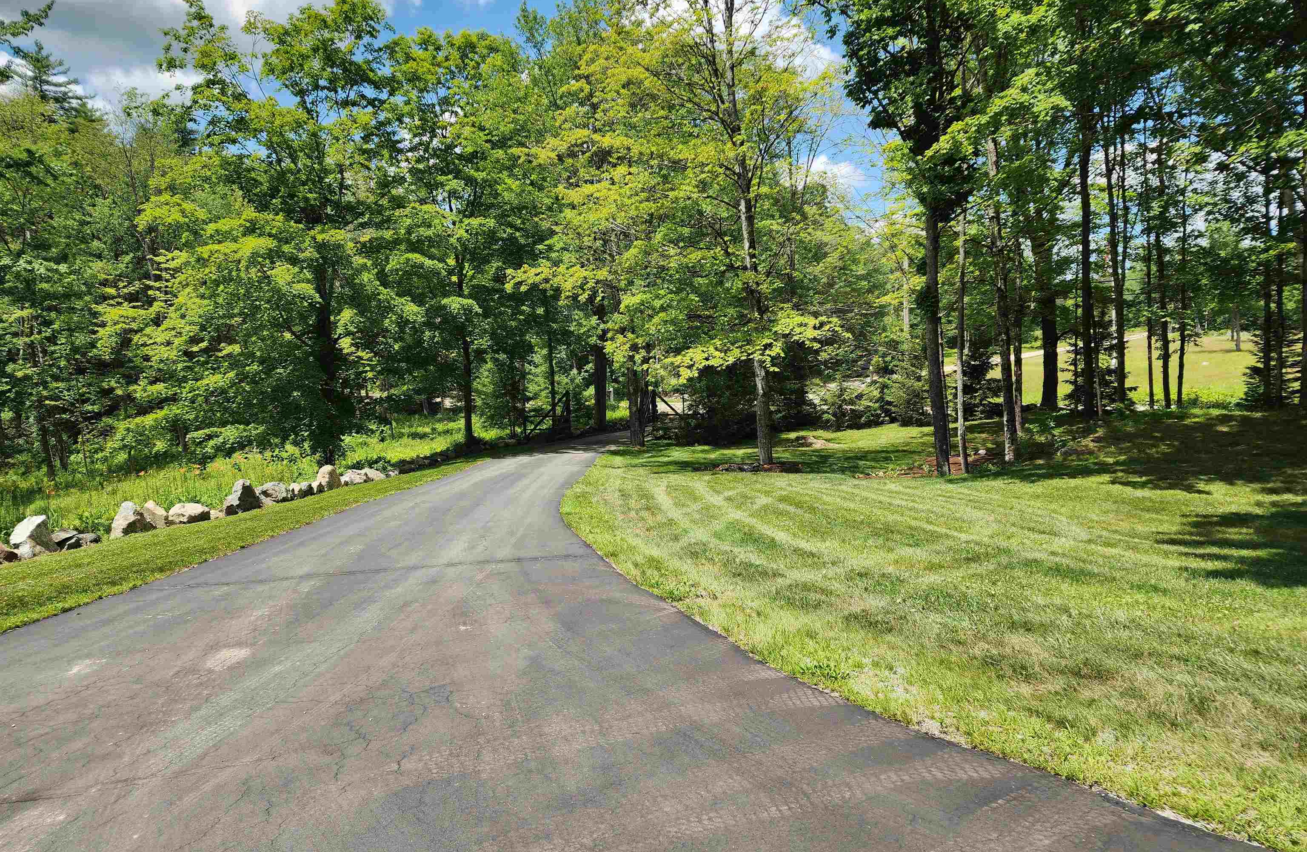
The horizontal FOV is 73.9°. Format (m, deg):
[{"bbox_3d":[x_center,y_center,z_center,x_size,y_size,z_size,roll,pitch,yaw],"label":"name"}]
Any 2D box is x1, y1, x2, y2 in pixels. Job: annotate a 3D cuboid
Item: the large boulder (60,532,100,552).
[{"bbox_3d":[-7.996,1.615,12.100,0.380,0.250,0.460,-1,1,0],"label":"large boulder"}]

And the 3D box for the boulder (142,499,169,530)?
[{"bbox_3d":[-8.337,1.483,14.500,0.400,0.480,0.440,-1,1,0],"label":"boulder"}]

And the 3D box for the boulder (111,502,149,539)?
[{"bbox_3d":[-8.195,1.487,13.600,0.470,0.560,0.580,-1,1,0],"label":"boulder"}]

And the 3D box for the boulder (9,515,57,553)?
[{"bbox_3d":[-8.279,1.446,11.600,0.480,0.520,0.520,-1,1,0],"label":"boulder"}]

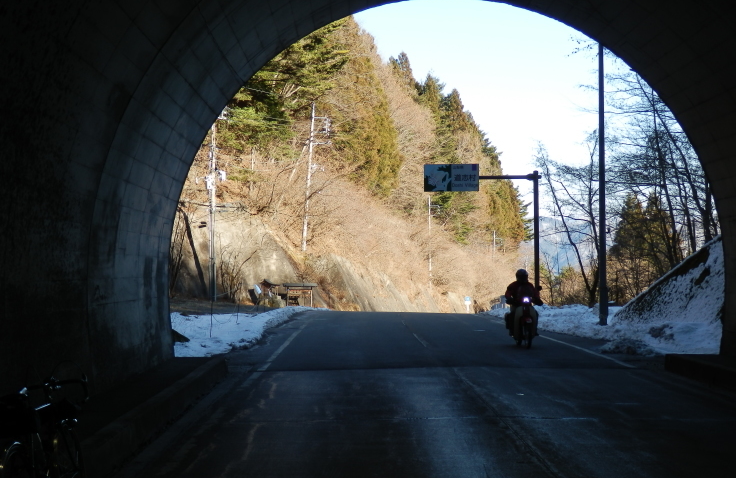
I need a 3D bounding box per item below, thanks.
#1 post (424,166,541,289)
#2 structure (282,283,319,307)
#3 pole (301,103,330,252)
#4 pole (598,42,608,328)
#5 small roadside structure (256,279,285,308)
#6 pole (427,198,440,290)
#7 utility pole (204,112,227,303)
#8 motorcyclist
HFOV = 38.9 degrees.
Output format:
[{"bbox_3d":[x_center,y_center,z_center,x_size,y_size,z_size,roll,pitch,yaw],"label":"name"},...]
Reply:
[{"bbox_3d":[4.415,0.000,40.000,4.500,5.700,0.300,0,-1,-1],"label":"post"},{"bbox_3d":[-3.483,2.980,54.000,1.800,1.400,1.050,0,-1,-12],"label":"structure"},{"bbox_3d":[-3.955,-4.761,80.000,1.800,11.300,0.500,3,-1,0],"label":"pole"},{"bbox_3d":[6.103,-1.749,27.000,0.240,7.900,0.240,0,-1,0],"label":"pole"},{"bbox_3d":[-4.960,2.773,53.000,1.350,1.450,1.150,-1,-1,26],"label":"small roadside structure"},{"bbox_3d":[7.637,0.403,120.000,1.450,10.800,0.450,0,-1,0],"label":"pole"},{"bbox_3d":[-8.783,-2.045,60.000,1.400,11.600,0.700,0,-1,0],"label":"utility pole"},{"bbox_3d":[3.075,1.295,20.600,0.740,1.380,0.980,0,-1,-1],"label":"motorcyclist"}]

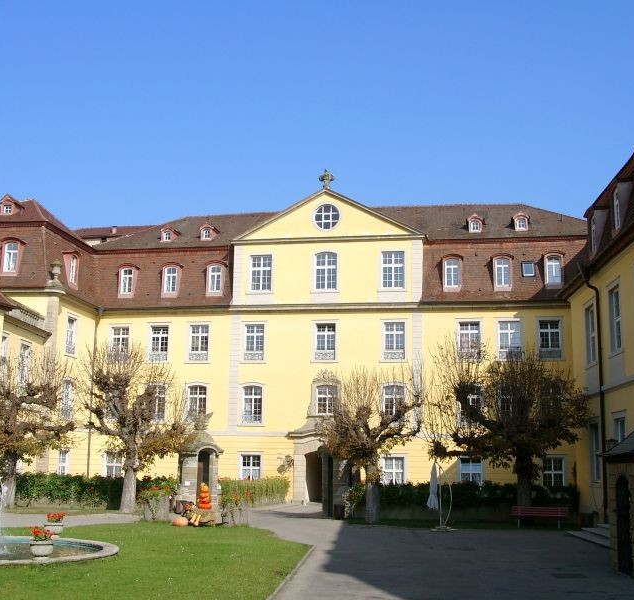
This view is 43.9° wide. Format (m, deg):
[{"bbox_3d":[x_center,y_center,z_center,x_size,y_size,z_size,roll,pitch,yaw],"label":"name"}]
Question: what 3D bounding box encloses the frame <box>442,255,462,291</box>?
[{"bbox_3d":[7.704,-1.543,44.769,1.151,2.165,0.450,-1,-12,10],"label":"frame"}]

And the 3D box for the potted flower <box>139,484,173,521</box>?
[{"bbox_3d":[-5.985,7.641,29.769,1.120,1.280,1.020,-1,-12,10],"label":"potted flower"}]

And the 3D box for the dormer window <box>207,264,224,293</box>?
[{"bbox_3d":[-5.900,-1.097,46.844,1.084,2.003,0.850,-1,-12,11],"label":"dormer window"}]

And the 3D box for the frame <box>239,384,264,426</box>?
[{"bbox_3d":[-3.667,5.971,44.408,1.402,2.351,0.250,-1,-12,11],"label":"frame"}]

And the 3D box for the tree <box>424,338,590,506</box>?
[{"bbox_3d":[7.442,5.073,30.746,6.472,7.212,6.019,1,-11,0],"label":"tree"}]

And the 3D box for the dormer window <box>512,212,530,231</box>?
[{"bbox_3d":[12.020,-4.467,46.483,0.990,1.155,1.200,-1,-12,11],"label":"dormer window"}]

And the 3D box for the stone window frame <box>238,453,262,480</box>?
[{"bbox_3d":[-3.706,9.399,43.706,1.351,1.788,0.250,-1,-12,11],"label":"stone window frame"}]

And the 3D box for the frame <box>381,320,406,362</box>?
[{"bbox_3d":[4.304,2.322,44.086,1.373,2.379,0.250,-1,-12,10],"label":"frame"}]

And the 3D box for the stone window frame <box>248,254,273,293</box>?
[{"bbox_3d":[-2.991,-1.370,41.766,1.422,2.131,0.250,-1,-12,10],"label":"stone window frame"}]

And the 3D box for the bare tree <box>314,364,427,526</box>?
[{"bbox_3d":[1.947,5.210,28.332,3.857,5.536,3.664,1,-12,0],"label":"bare tree"}]

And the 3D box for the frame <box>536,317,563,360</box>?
[{"bbox_3d":[12.625,2.109,42.632,1.438,2.411,0.250,-1,-12,10],"label":"frame"}]

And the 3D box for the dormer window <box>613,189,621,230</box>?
[{"bbox_3d":[14.235,-4.181,36.282,0.700,2.132,1.260,0,-12,5],"label":"dormer window"}]

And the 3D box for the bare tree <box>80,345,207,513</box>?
[{"bbox_3d":[-7.427,5.434,33.658,5.475,7.111,5.092,1,-11,0],"label":"bare tree"}]

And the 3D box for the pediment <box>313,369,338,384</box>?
[{"bbox_3d":[0.421,4.325,44.293,1.487,0.931,0.300,-1,-12,10],"label":"pediment"}]

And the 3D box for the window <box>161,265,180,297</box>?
[{"bbox_3d":[-8.086,-1.078,43.449,1.080,1.933,0.800,-1,-12,10],"label":"window"}]

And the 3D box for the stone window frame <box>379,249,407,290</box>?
[{"bbox_3d":[3.899,-1.484,40.536,1.338,2.175,0.250,-1,-12,10],"label":"stone window frame"}]

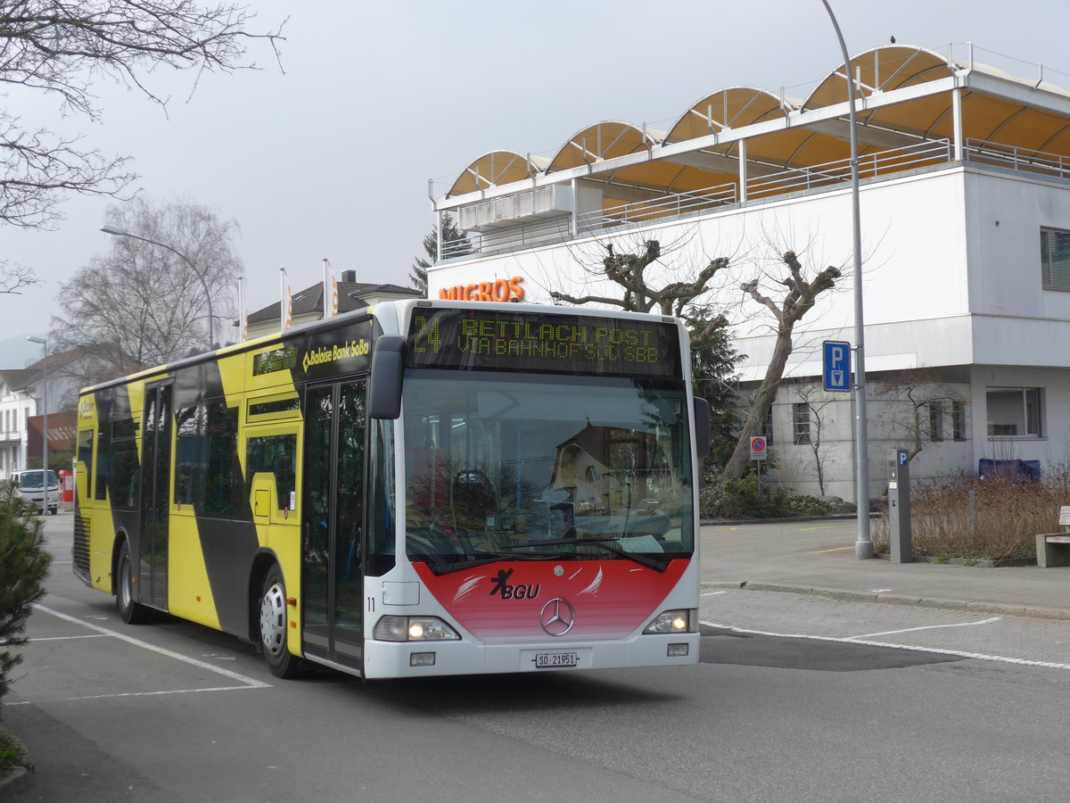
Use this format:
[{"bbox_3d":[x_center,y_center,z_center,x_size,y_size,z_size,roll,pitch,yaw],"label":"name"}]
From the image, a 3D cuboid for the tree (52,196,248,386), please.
[{"bbox_3d":[-19.674,-2.688,83.000,9.800,15.500,9.200,0,-3,-25],"label":"tree"}]

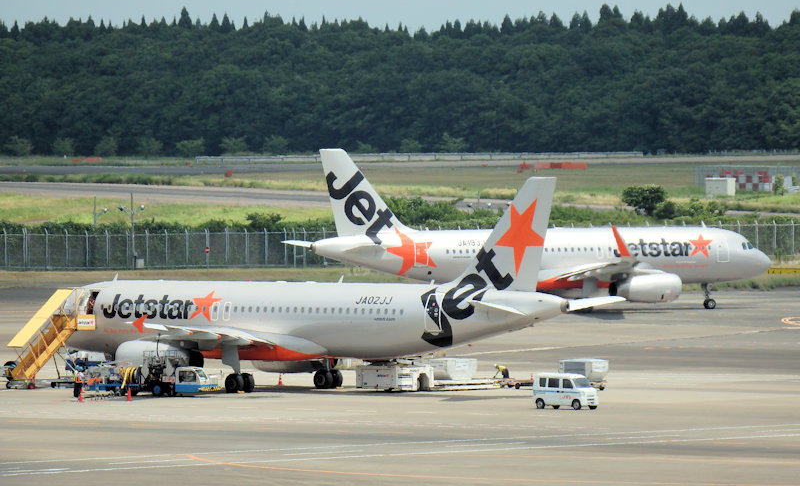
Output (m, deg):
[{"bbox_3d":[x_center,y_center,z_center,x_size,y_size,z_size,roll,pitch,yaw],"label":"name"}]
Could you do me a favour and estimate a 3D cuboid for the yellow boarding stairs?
[{"bbox_3d":[-19.642,5.328,481.560,1.900,5.450,6.200,1,2,39],"label":"yellow boarding stairs"}]

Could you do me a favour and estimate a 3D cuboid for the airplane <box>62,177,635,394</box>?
[{"bbox_3d":[-5.583,2.234,476.555,37.570,11.760,34.100,1,2,39],"label":"airplane"}]

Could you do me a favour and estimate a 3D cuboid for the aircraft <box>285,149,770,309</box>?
[{"bbox_3d":[10.407,-0.936,620.639,37.570,11.760,35.800,-1,1,-29],"label":"aircraft"}]

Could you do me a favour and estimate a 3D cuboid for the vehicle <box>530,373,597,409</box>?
[{"bbox_3d":[8.680,7.721,452.771,3.395,1.890,1.475,1,2,38],"label":"vehicle"}]

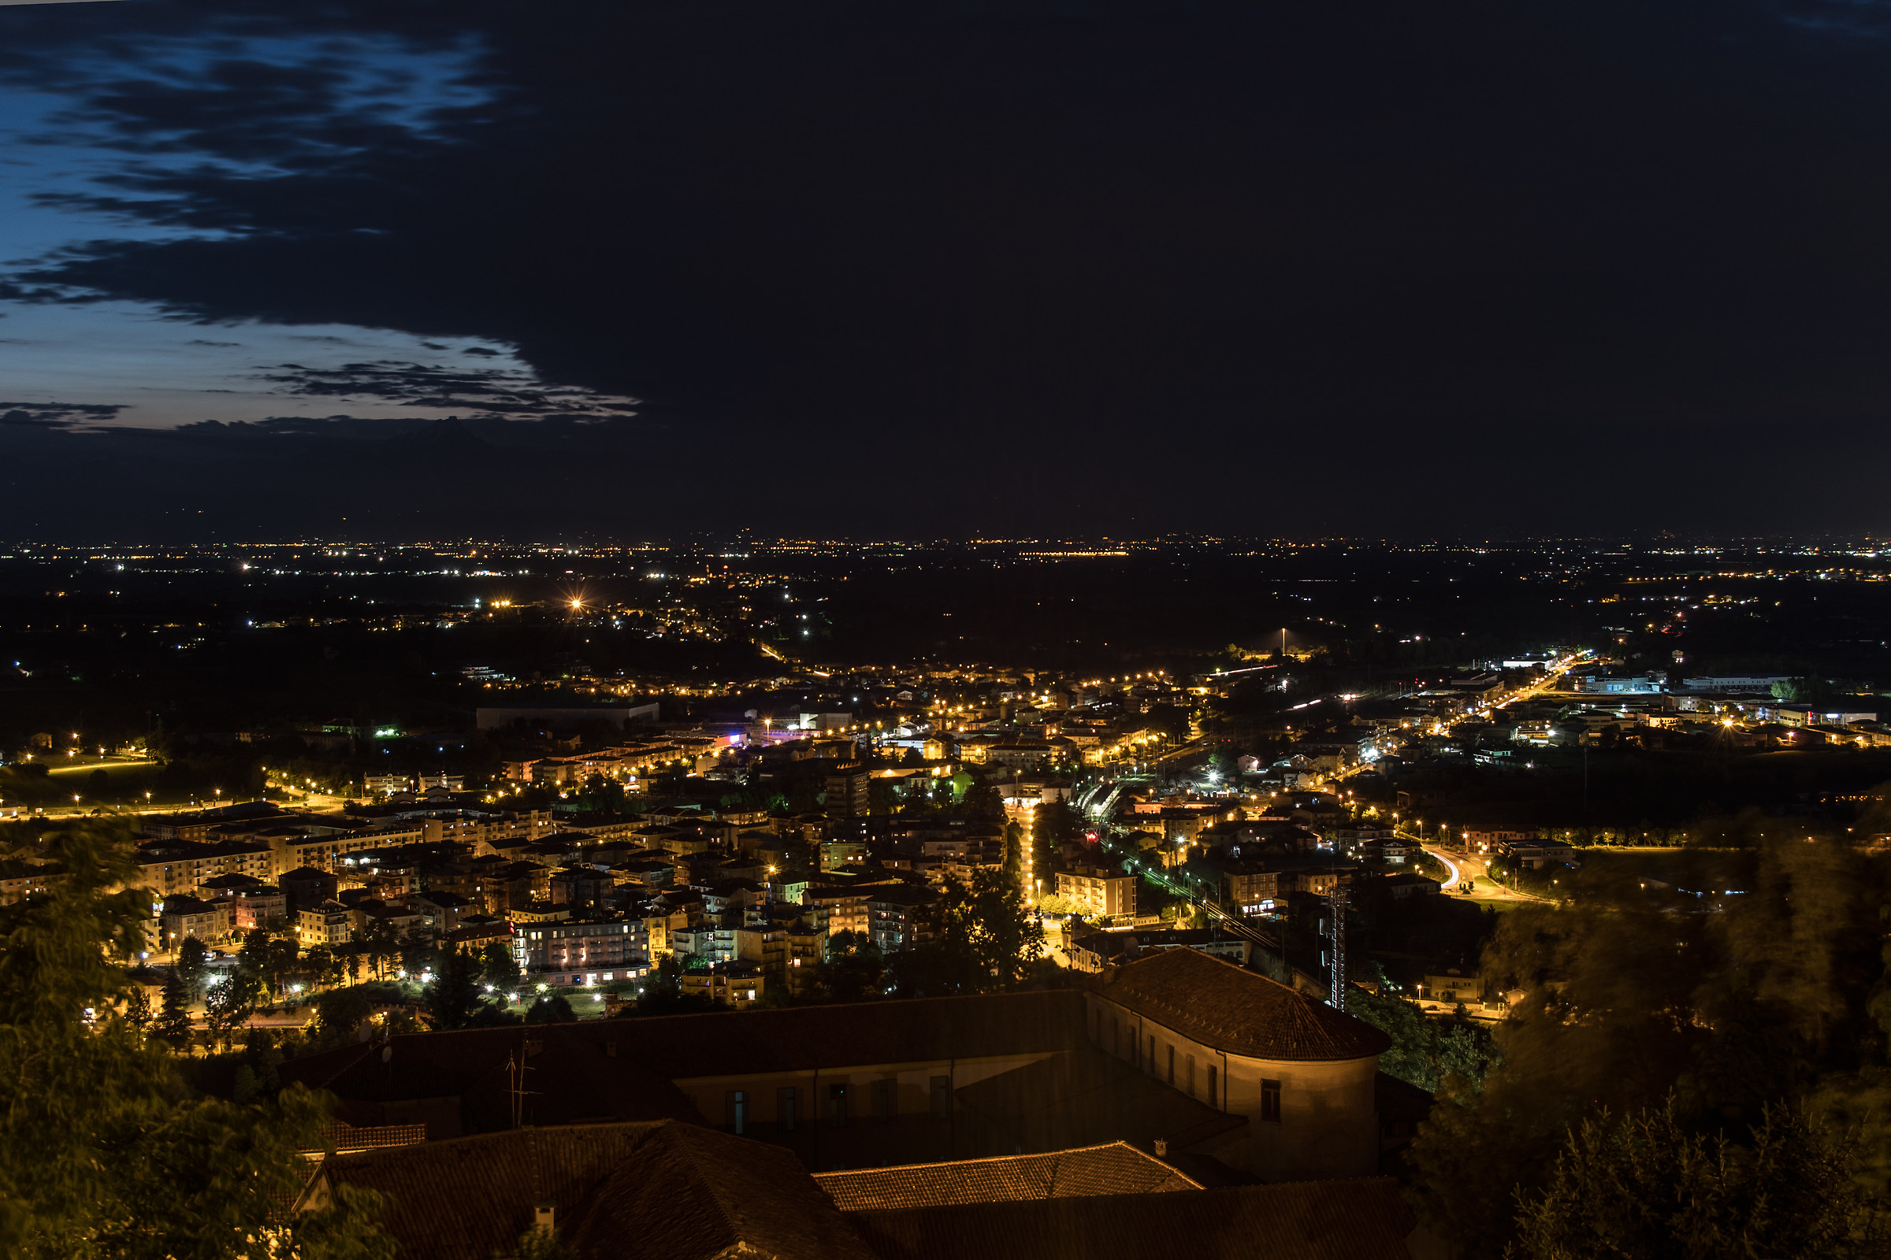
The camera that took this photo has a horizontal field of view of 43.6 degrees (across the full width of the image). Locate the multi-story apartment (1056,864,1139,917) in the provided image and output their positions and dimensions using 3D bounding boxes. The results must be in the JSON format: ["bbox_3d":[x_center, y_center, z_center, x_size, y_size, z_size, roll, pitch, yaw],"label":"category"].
[{"bbox_3d":[56.630,100.290,893.700,25.800,17.000,15.200,2,4,44],"label":"multi-story apartment"}]

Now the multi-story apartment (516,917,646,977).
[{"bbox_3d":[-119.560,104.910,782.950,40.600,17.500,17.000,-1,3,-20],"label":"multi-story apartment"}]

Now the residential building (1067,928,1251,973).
[{"bbox_3d":[74.620,108.490,786.990,58.500,12.000,30.800,-1,3,-14],"label":"residential building"}]

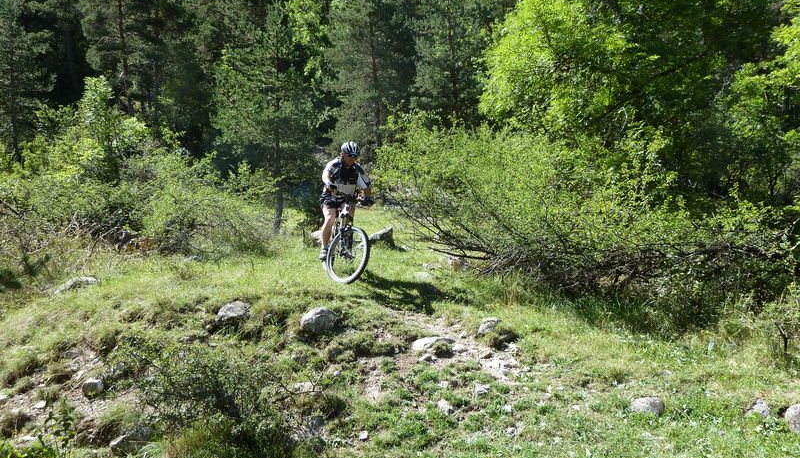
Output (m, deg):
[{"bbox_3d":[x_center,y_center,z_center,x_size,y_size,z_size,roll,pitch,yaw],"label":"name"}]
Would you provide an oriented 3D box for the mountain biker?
[{"bbox_3d":[-0.674,-0.340,7.150,0.620,1.460,0.750,-4,4,-22],"label":"mountain biker"}]

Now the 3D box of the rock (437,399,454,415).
[{"bbox_3d":[0.287,1.131,3.650,0.105,0.090,0.090,-1,6,0],"label":"rock"}]

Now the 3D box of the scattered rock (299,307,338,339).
[{"bbox_3d":[-0.757,0.864,5.400,0.340,0.240,0.280,-3,3,0],"label":"scattered rock"}]

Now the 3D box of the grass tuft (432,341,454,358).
[{"bbox_3d":[0.388,1.074,5.150,0.190,0.130,0.170,-2,1,0],"label":"grass tuft"}]

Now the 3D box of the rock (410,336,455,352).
[{"bbox_3d":[0.262,0.921,4.650,0.330,0.110,0.220,-1,6,0],"label":"rock"}]

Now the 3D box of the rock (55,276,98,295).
[{"bbox_3d":[-3.751,0.655,6.700,0.500,0.200,0.340,-4,4,-24],"label":"rock"}]

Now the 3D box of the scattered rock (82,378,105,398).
[{"bbox_3d":[-2.334,1.207,4.400,0.150,0.130,0.130,-1,6,0],"label":"scattered rock"}]

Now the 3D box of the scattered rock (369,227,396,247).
[{"bbox_3d":[-0.317,0.155,9.400,0.480,0.330,0.380,-3,3,0],"label":"scattered rock"}]

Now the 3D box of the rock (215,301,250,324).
[{"bbox_3d":[-1.594,0.795,5.500,0.310,0.180,0.230,-1,6,0],"label":"rock"}]

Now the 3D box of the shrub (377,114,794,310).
[{"bbox_3d":[1.950,-0.220,6.900,4.400,2.150,2.500,-1,6,0],"label":"shrub"}]

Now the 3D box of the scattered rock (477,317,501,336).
[{"bbox_3d":[0.819,0.903,5.350,0.210,0.160,0.180,-3,3,0],"label":"scattered rock"}]

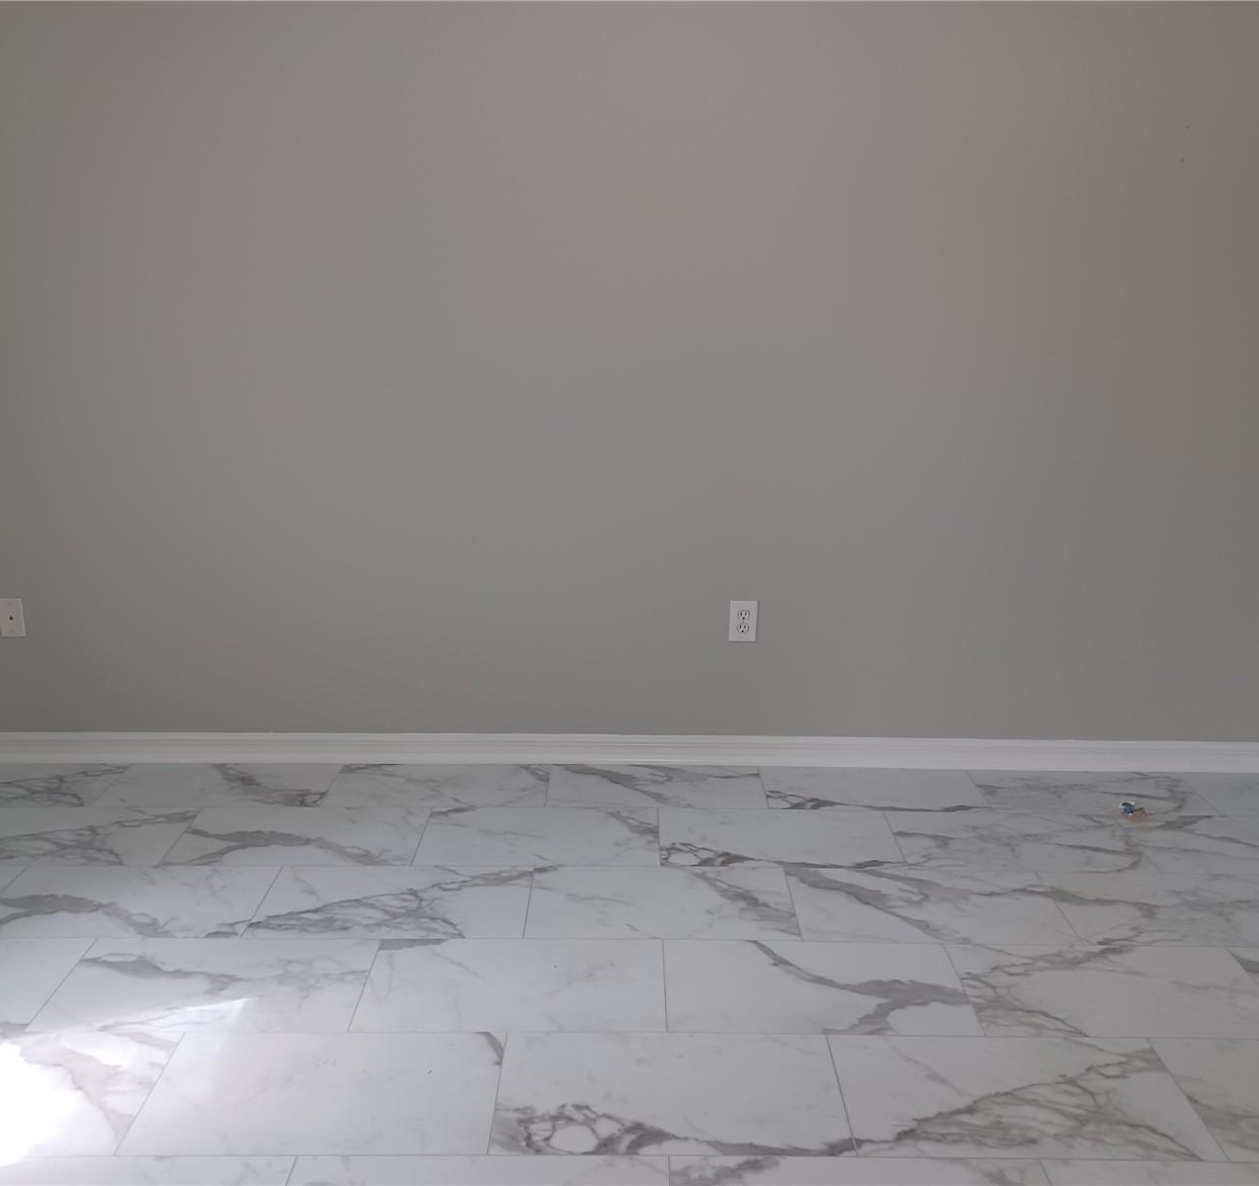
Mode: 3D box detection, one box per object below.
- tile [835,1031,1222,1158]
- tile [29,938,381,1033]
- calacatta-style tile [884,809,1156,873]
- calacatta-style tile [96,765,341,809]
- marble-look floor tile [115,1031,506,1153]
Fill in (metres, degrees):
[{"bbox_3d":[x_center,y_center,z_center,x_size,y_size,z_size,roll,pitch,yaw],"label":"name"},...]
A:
[{"bbox_3d":[0.666,0.874,1.983,0.595,0.010,0.302,0,16,0],"label":"tile"},{"bbox_3d":[-0.821,0.778,2.267,0.595,0.010,0.302,0,16,0],"label":"tile"},{"bbox_3d":[0.967,0.627,2.856,0.595,0.010,0.302,0,16,0],"label":"calacatta-style tile"},{"bbox_3d":[-1.127,0.529,3.148,0.601,0.010,0.276,0,17,0],"label":"calacatta-style tile"},{"bbox_3d":[-0.524,0.864,1.978,0.595,0.010,0.302,0,16,0],"label":"marble-look floor tile"}]

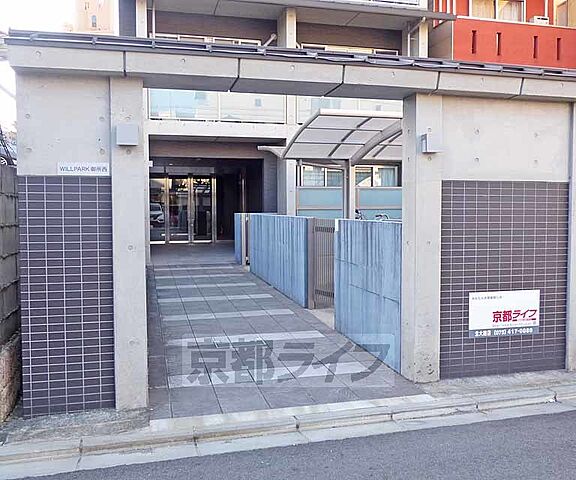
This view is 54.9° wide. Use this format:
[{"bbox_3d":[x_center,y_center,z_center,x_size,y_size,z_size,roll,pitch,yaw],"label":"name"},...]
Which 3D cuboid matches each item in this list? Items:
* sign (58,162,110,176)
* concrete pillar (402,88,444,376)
[{"bbox_3d":[-1.245,-0.432,3.393,0.300,0.077,0.015,-1,3,-14],"label":"sign"},{"bbox_3d":[0.987,-0.001,4.064,0.202,2.062,0.200,-1,3,-14],"label":"concrete pillar"}]

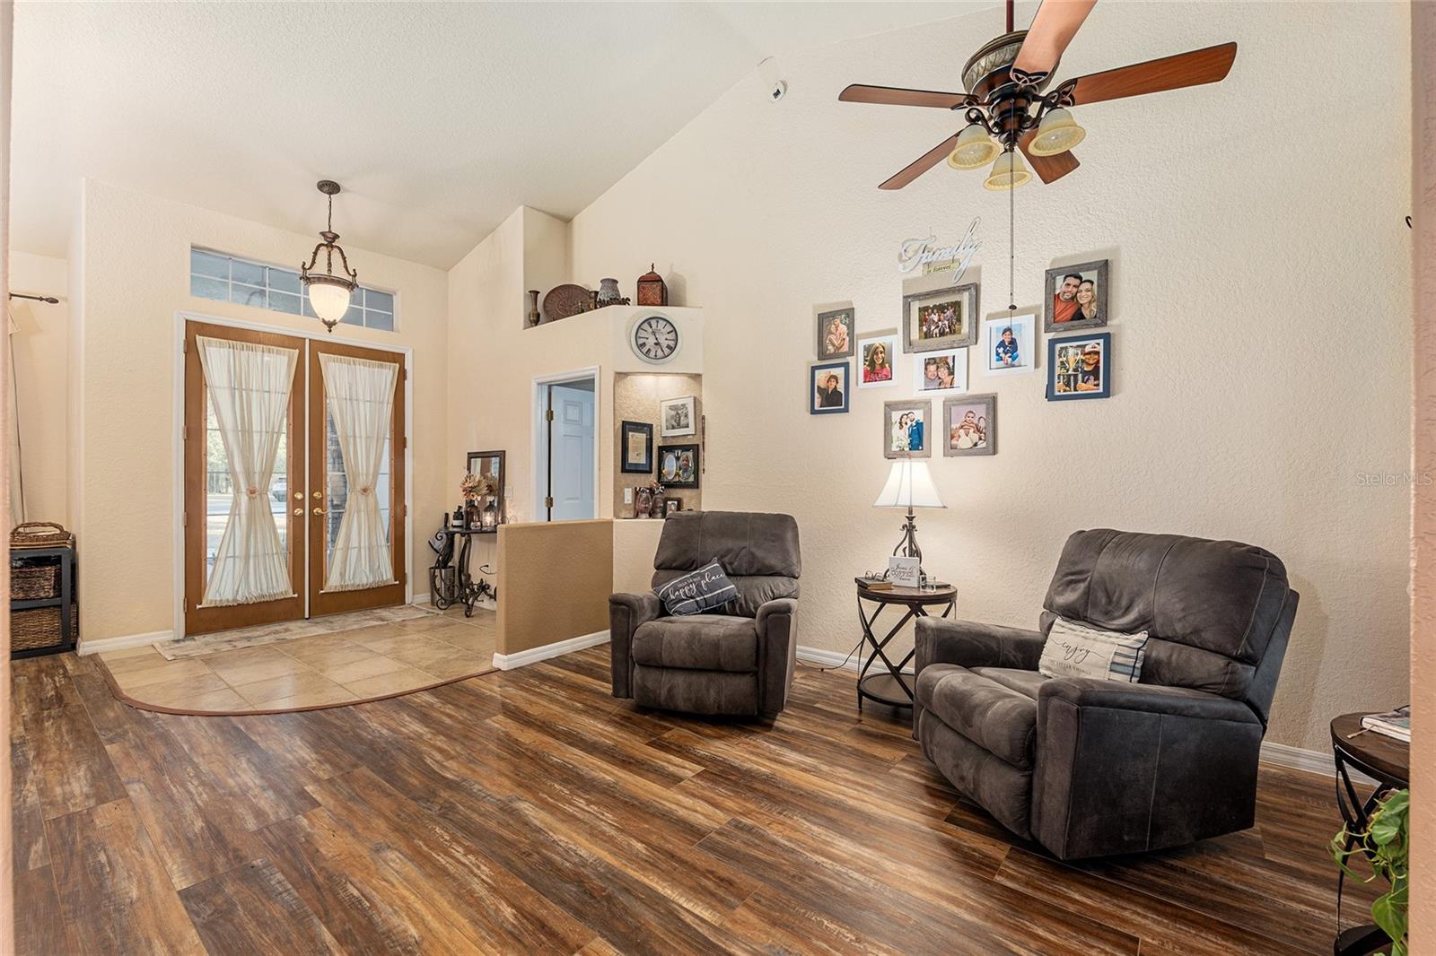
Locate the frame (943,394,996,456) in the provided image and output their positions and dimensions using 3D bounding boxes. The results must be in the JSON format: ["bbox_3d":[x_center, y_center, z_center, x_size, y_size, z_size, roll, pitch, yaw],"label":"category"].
[{"bbox_3d":[1.412,-0.290,3.133,0.267,0.335,0.030,0,0,37],"label":"frame"}]

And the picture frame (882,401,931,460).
[{"bbox_3d":[1.138,-0.289,3.341,0.279,0.344,0.030,0,0,37],"label":"picture frame"}]

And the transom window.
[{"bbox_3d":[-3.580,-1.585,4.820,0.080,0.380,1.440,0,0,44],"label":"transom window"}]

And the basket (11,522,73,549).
[{"bbox_3d":[-4.855,0.405,3.945,0.280,0.190,0.380,0,0,44],"label":"basket"}]

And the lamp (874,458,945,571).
[{"bbox_3d":[1.045,0.235,3.060,0.375,0.685,0.375,0,0,37],"label":"lamp"}]

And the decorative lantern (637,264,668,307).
[{"bbox_3d":[-0.519,-1.505,4.410,0.200,0.370,0.200,0,0,6],"label":"decorative lantern"}]

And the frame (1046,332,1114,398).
[{"bbox_3d":[1.823,-0.553,2.820,0.265,0.322,0.030,0,0,37],"label":"frame"}]

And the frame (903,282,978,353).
[{"bbox_3d":[1.281,-0.910,3.232,0.406,0.348,0.030,0,0,37],"label":"frame"}]

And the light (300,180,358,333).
[{"bbox_3d":[-2.972,-1.694,4.270,0.375,1.170,0.375,0,0,44],"label":"light"}]

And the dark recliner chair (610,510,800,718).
[{"bbox_3d":[-0.016,0.725,3.378,0.920,1.010,0.970,0,0,13],"label":"dark recliner chair"}]

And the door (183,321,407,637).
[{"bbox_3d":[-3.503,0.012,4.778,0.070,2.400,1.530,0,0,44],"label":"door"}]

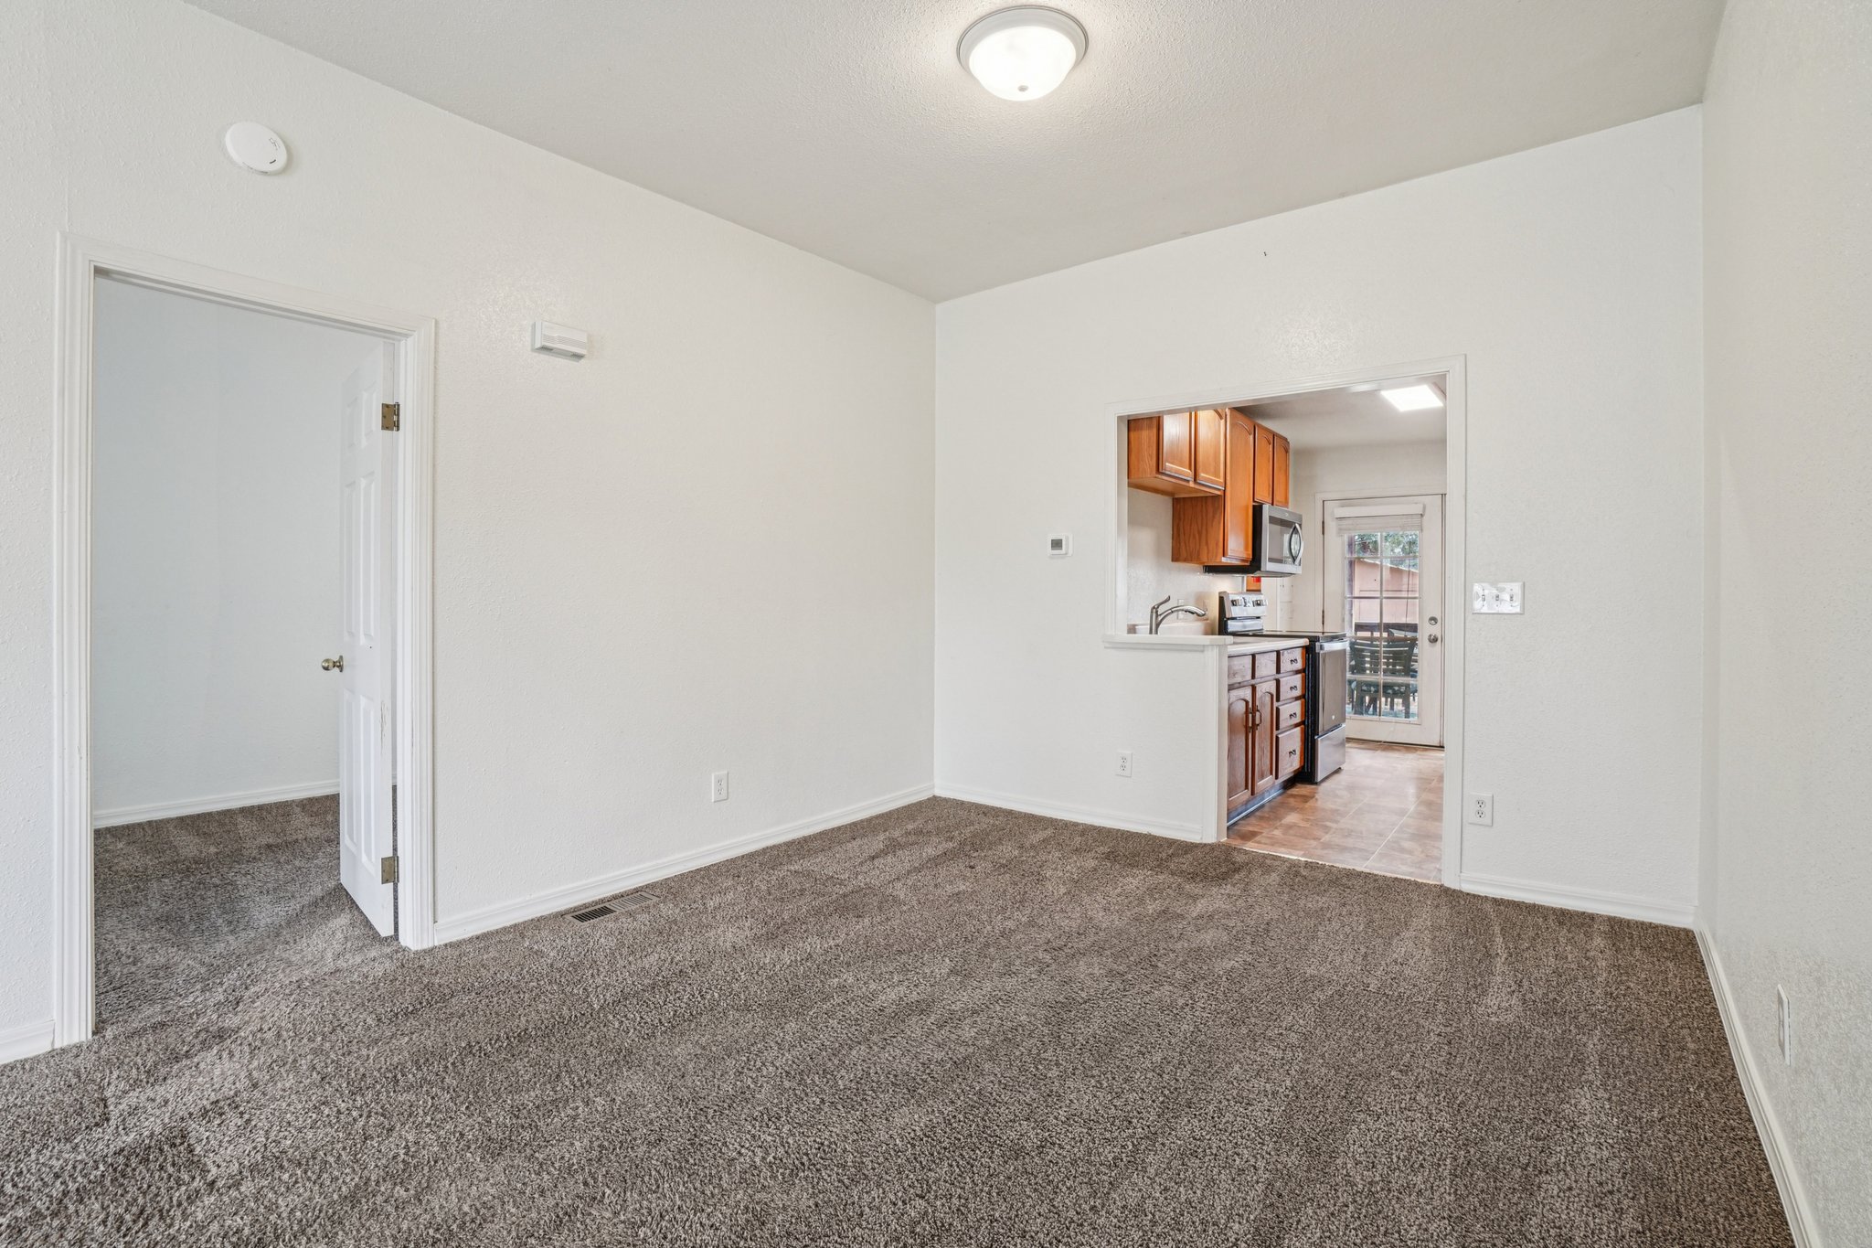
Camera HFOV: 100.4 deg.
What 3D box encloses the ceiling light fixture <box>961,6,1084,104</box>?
[{"bbox_3d":[0.270,-1.718,2.414,0.402,0.130,0.402,0,2,0],"label":"ceiling light fixture"}]

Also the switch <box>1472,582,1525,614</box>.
[{"bbox_3d":[2.131,-0.098,2.956,0.162,0.116,0.014,1,2,35],"label":"switch"}]

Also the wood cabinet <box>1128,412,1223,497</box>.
[{"bbox_3d":[1.274,-1.010,4.304,0.315,0.520,0.925,1,2,39],"label":"wood cabinet"}]

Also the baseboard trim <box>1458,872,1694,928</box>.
[{"bbox_3d":[2.320,1.010,2.855,0.665,0.077,0.014,1,2,35],"label":"baseboard trim"}]

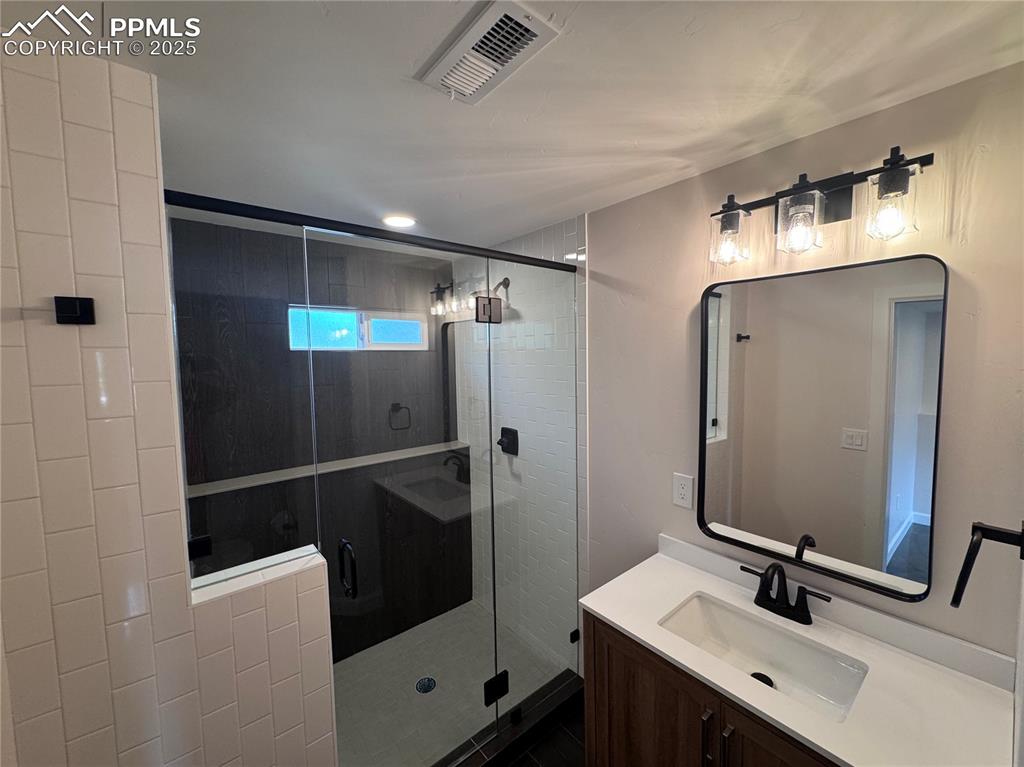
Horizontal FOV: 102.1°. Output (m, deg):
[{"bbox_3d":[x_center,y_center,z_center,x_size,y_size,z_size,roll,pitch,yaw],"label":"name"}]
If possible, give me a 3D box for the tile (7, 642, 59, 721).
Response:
[{"bbox_3d":[-0.989,0.618,0.861,0.066,0.152,0.010,-4,5,-38],"label":"tile"}]

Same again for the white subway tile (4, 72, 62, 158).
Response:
[{"bbox_3d":[-0.949,-0.532,0.823,0.074,0.151,0.010,-4,5,-39],"label":"white subway tile"}]

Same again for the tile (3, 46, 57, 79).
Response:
[{"bbox_3d":[-0.953,-0.646,0.820,0.075,0.071,0.010,-4,5,-38],"label":"tile"}]

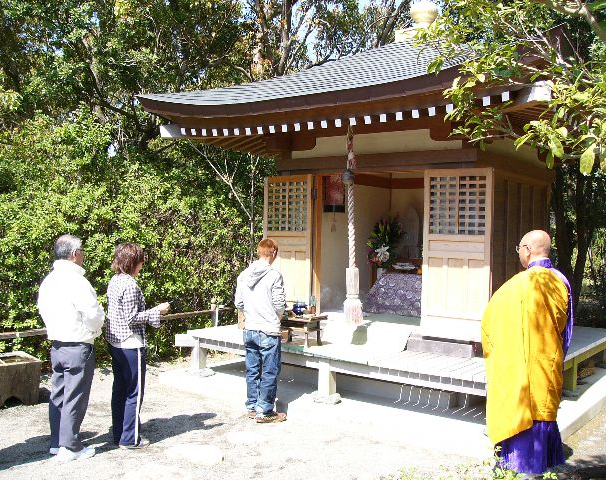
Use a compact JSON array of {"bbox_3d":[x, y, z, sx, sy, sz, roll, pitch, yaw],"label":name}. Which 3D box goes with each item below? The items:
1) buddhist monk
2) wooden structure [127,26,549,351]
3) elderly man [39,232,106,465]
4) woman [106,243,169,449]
[{"bbox_3d":[1.643,0.785,4.850,0.650,1.730,0.480,1,1,-17],"label":"buddhist monk"},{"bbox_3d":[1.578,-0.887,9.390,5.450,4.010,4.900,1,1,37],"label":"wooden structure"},{"bbox_3d":[-1.714,0.786,4.950,0.520,1.650,0.400,1,1,36],"label":"elderly man"},{"bbox_3d":[-1.309,0.816,5.200,0.480,1.580,0.420,0,1,-43],"label":"woman"}]

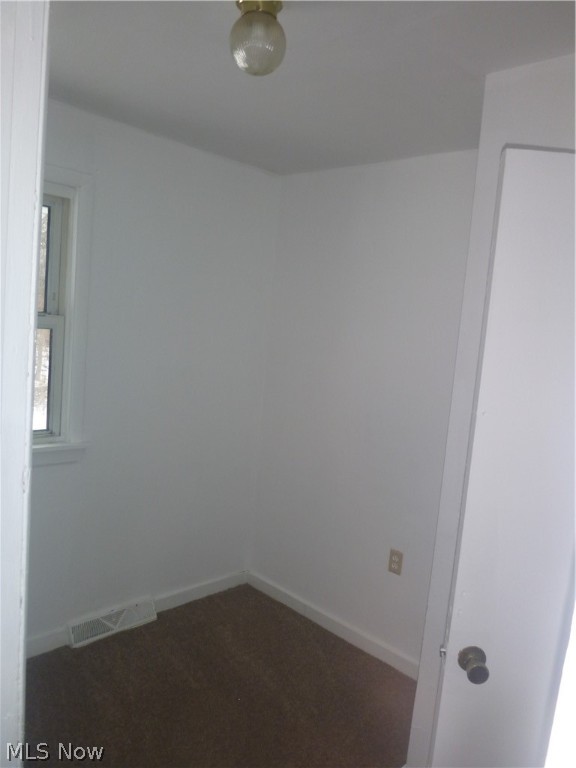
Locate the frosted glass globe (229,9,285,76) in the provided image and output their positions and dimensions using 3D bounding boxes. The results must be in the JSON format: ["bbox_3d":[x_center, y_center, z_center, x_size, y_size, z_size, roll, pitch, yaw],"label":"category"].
[{"bbox_3d":[-0.081,-0.919,1.510,0.152,0.136,0.152,5,5,0],"label":"frosted glass globe"}]

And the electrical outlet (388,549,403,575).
[{"bbox_3d":[0.520,0.863,2.677,0.009,0.113,0.069,-1,8,-45],"label":"electrical outlet"}]

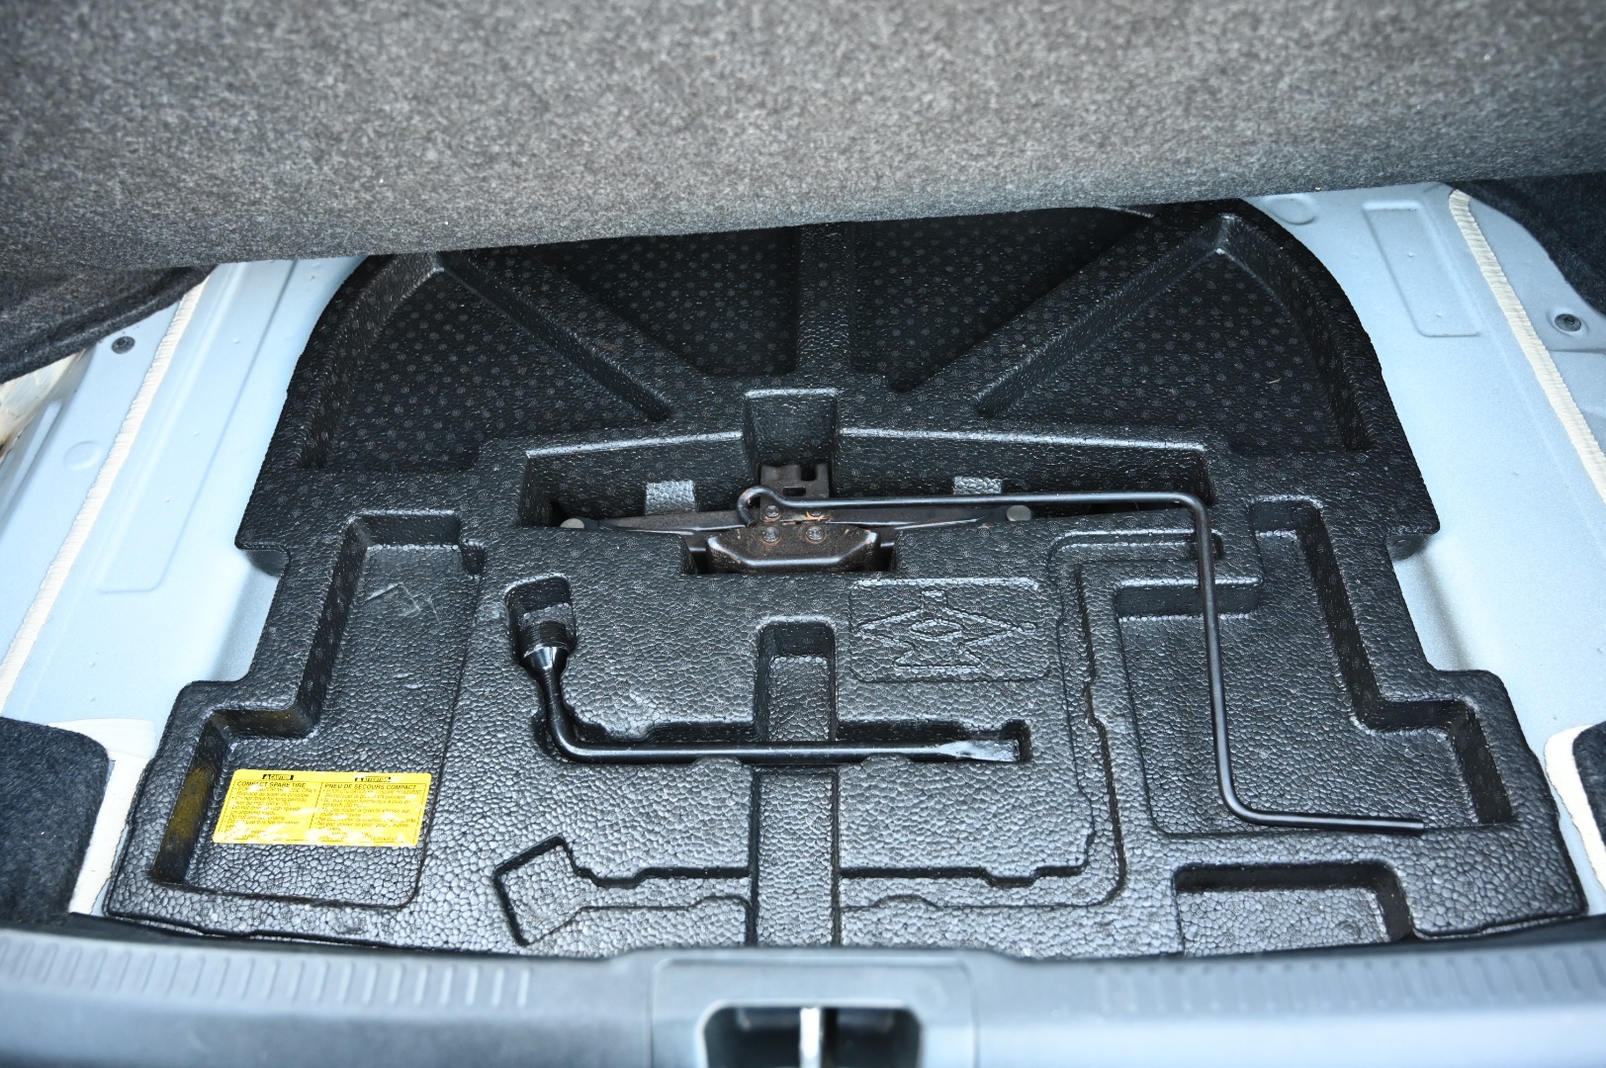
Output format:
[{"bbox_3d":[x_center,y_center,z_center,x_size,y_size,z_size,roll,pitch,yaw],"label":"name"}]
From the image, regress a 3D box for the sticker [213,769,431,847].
[{"bbox_3d":[-0.319,0.182,0.712,0.137,0.002,0.050,0,55,3],"label":"sticker"}]

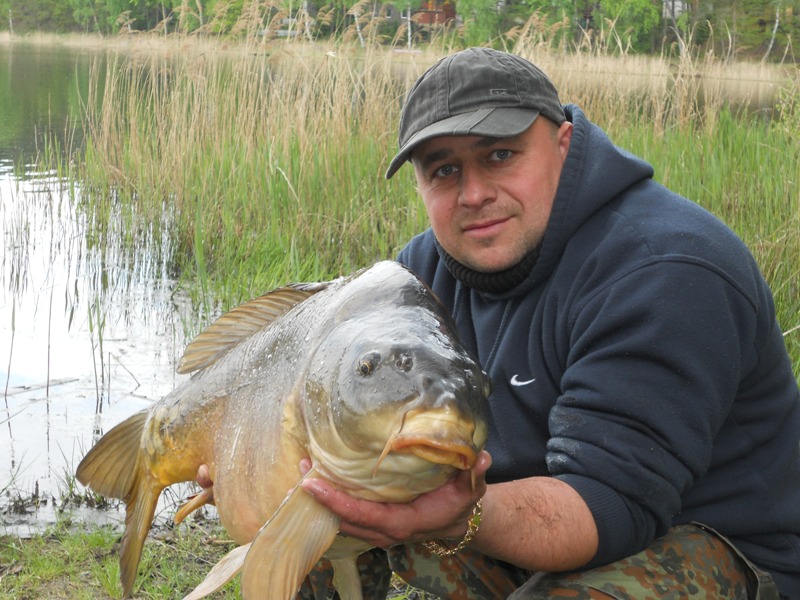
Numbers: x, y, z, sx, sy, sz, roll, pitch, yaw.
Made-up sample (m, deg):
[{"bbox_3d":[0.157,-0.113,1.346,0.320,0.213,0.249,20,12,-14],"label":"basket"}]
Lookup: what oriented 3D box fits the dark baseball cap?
[{"bbox_3d":[0.074,-0.209,1.655,0.185,0.142,0.272,-19,-8,26],"label":"dark baseball cap"}]

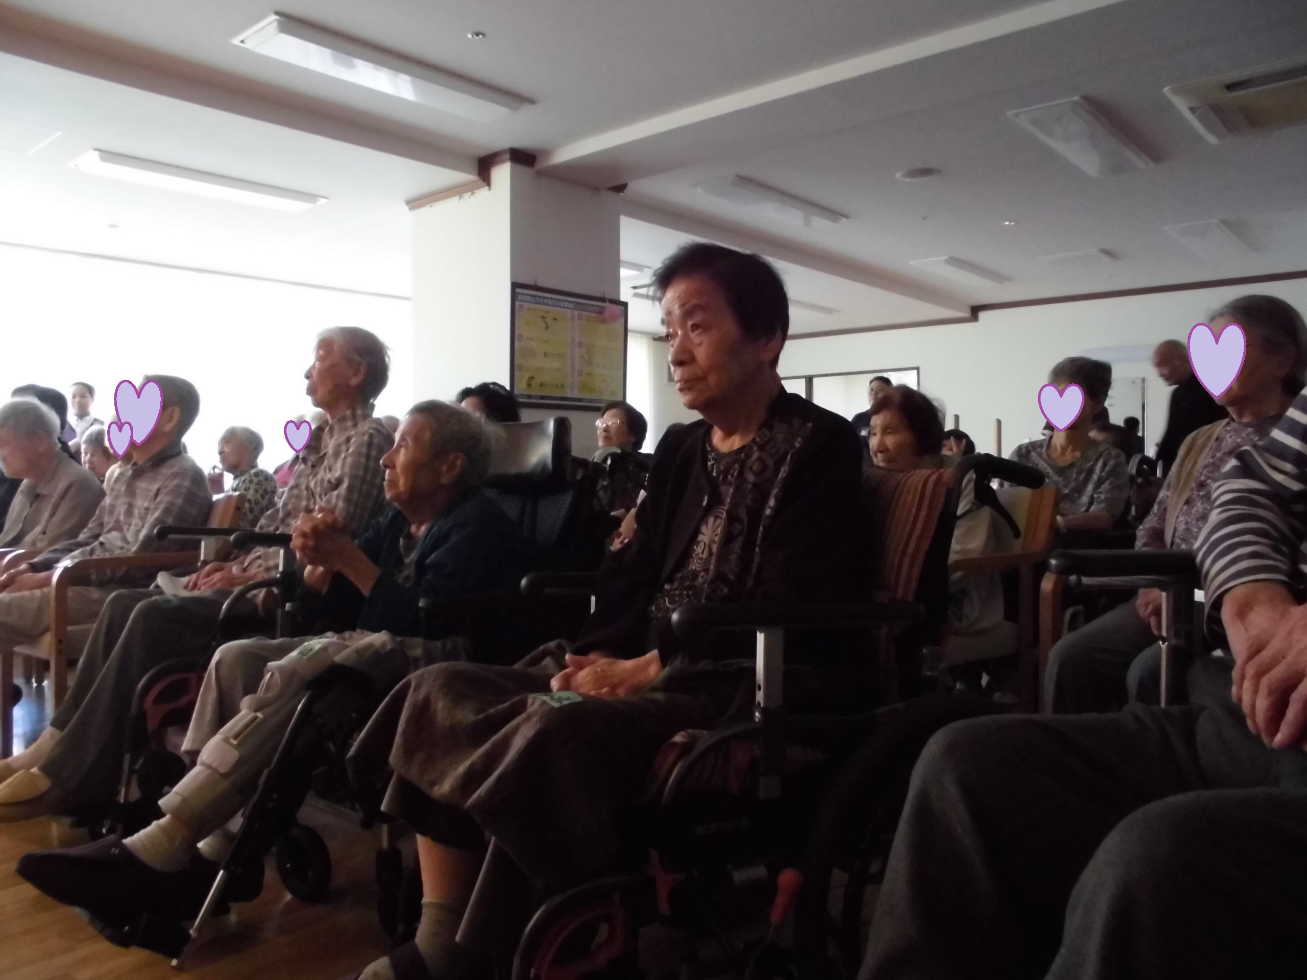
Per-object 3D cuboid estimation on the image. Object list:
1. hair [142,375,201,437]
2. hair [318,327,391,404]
[{"bbox_3d":[-1.327,-0.232,2.700,0.180,0.172,0.160,-2,2,-38],"label":"hair"},{"bbox_3d":[-0.757,-0.313,2.480,0.190,0.195,0.170,-1,2,-25],"label":"hair"}]

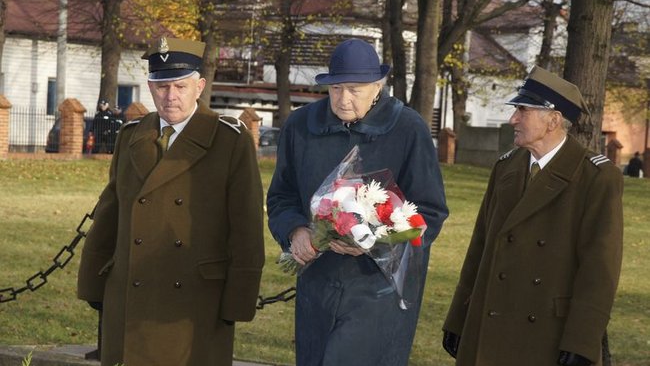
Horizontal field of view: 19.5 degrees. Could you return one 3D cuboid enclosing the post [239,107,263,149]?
[{"bbox_3d":[-1.951,-1.265,49.200,0.480,1.330,0.390,3,3,28],"label":"post"}]

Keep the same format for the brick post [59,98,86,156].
[{"bbox_3d":[-5.642,-1.206,42.300,0.480,1.350,0.390,3,3,28],"label":"brick post"}]

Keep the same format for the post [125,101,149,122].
[{"bbox_3d":[-4.430,-1.220,44.600,0.480,1.340,0.390,3,3,28],"label":"post"}]

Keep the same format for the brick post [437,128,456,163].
[{"bbox_3d":[3.881,-1.185,60.500,0.470,1.200,0.390,4,3,34],"label":"brick post"}]

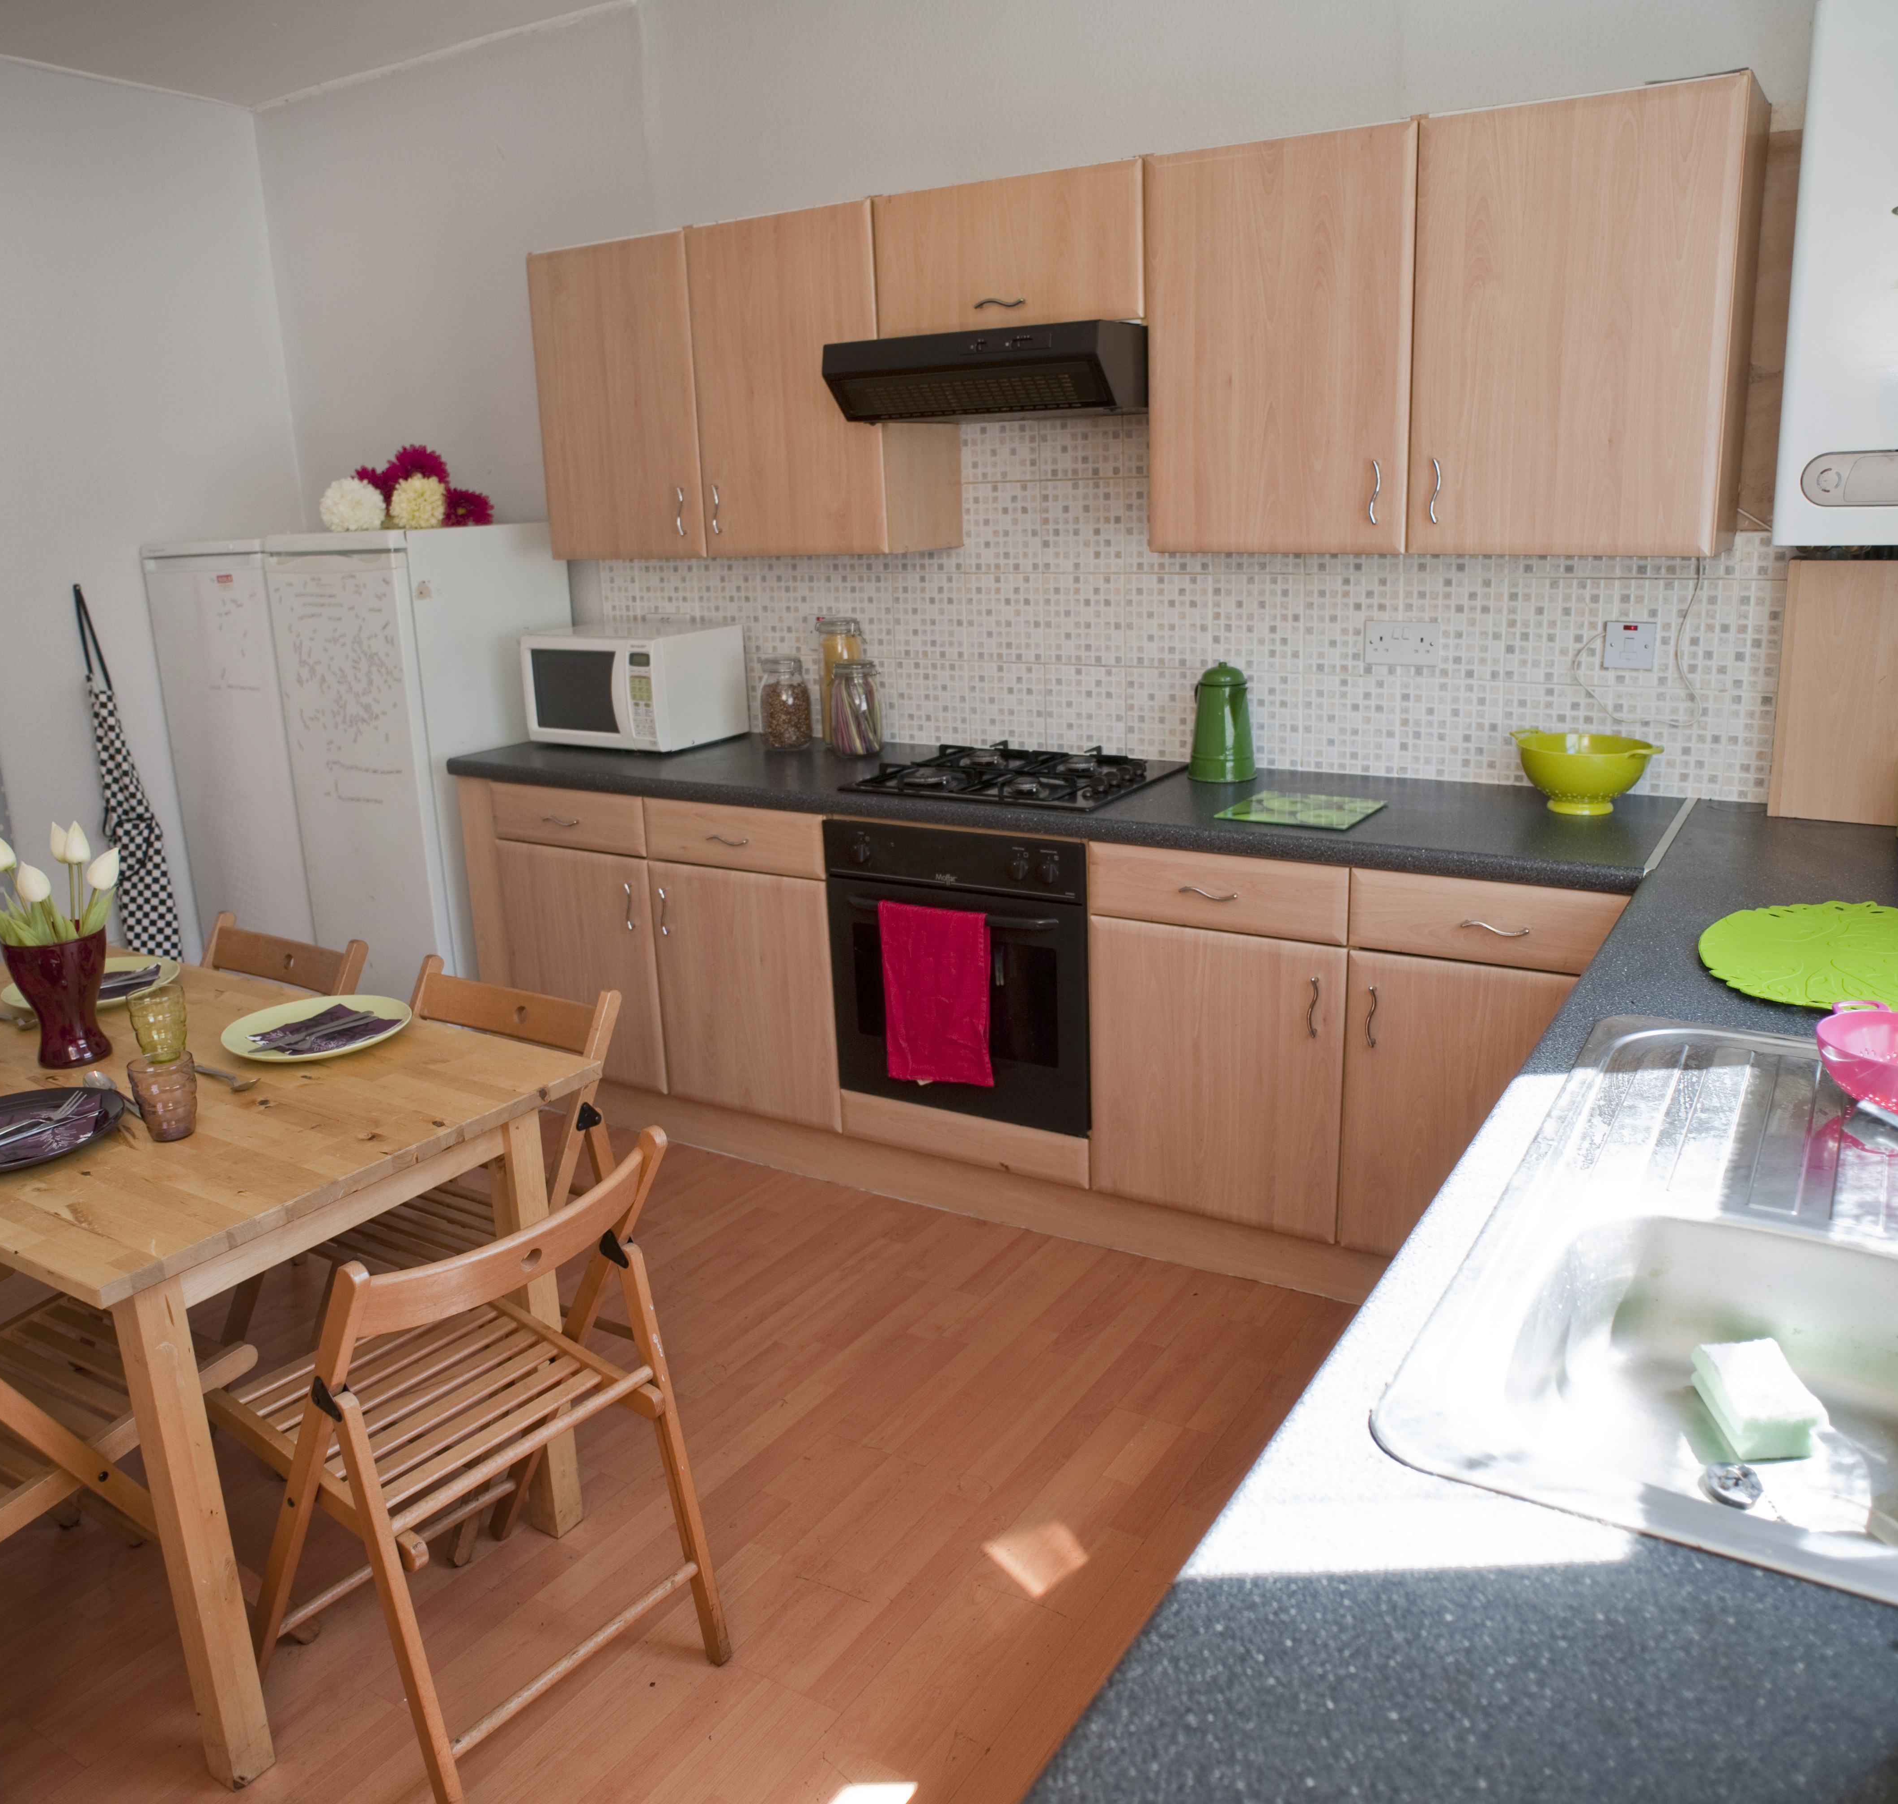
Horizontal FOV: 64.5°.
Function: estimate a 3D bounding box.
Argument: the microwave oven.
[{"bbox_3d":[-0.788,-0.542,3.798,0.436,0.274,0.345,7,18,30],"label":"microwave oven"}]

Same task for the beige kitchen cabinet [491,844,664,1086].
[{"bbox_3d":[-0.734,0.080,3.845,0.490,0.570,0.555,7,18,31],"label":"beige kitchen cabinet"}]

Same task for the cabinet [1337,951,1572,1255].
[{"bbox_3d":[1.054,0.313,2.752,0.498,0.570,0.555,7,18,31],"label":"cabinet"}]

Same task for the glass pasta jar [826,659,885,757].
[{"bbox_3d":[-0.215,-0.453,3.520,0.112,0.213,0.112,-2,15,0],"label":"glass pasta jar"}]

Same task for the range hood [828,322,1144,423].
[{"bbox_3d":[0.138,-1.038,3.004,0.600,0.160,0.503,7,18,31],"label":"range hood"}]

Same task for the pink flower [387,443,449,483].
[{"bbox_3d":[-1.310,-1.075,3.710,0.145,0.130,0.140,7,18,31],"label":"pink flower"}]

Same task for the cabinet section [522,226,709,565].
[{"bbox_3d":[-0.698,-1.206,3.653,0.491,0.702,0.317,7,18,30],"label":"cabinet section"}]

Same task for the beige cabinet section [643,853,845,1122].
[{"bbox_3d":[-0.313,0.139,3.599,0.495,0.570,0.560,7,18,30],"label":"beige cabinet section"}]

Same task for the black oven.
[{"bbox_3d":[0.148,0.086,3.280,0.603,0.598,0.570,7,18,30],"label":"black oven"}]

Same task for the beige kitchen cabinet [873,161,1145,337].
[{"bbox_3d":[0.179,-1.284,3.030,0.608,0.273,0.307,7,18,31],"label":"beige kitchen cabinet"}]

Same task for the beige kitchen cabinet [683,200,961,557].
[{"bbox_3d":[-0.279,-1.142,3.371,0.496,0.698,0.307,7,18,31],"label":"beige kitchen cabinet"}]

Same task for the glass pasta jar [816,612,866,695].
[{"bbox_3d":[-0.256,-0.532,3.635,0.098,0.308,0.098,-2,15,0],"label":"glass pasta jar"}]

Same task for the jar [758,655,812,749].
[{"bbox_3d":[-0.405,-0.493,3.705,0.122,0.216,0.122,-2,16,1],"label":"jar"}]

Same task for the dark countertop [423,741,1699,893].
[{"bbox_3d":[0.060,-0.252,3.236,2.710,0.041,0.610,7,18,30],"label":"dark countertop"}]

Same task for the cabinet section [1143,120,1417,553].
[{"bbox_3d":[0.669,-1.030,2.847,0.489,0.702,0.317,7,18,30],"label":"cabinet section"}]

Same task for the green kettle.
[{"bbox_3d":[0.562,-0.378,3.111,0.138,0.238,0.160,-12,18,-31],"label":"green kettle"}]

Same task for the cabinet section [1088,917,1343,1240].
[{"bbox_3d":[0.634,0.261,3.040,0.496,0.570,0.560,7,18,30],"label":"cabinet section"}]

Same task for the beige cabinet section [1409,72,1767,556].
[{"bbox_3d":[1.093,-0.975,2.596,0.503,0.702,0.317,7,18,30],"label":"beige cabinet section"}]

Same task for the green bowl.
[{"bbox_3d":[1.143,-0.228,2.717,0.225,0.121,0.262,-11,18,-30],"label":"green bowl"}]

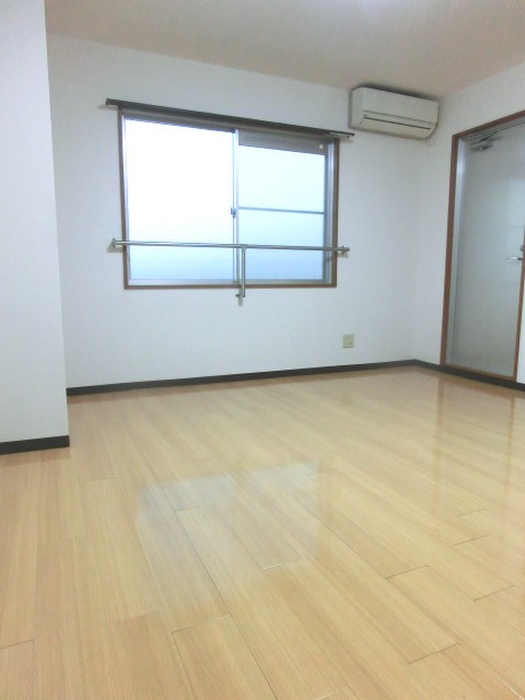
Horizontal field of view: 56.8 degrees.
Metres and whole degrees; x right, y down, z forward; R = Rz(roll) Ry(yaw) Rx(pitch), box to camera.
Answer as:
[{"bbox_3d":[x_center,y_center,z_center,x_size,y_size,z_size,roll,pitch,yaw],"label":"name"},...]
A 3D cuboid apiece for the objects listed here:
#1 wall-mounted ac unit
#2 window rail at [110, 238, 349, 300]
[{"bbox_3d":[1.118,-1.980,4.058,0.763,0.288,0.196,-3,9,-23],"label":"wall-mounted ac unit"},{"bbox_3d":[-0.152,-0.611,3.747,1.897,0.427,0.112,-3,9,-23],"label":"window rail"}]

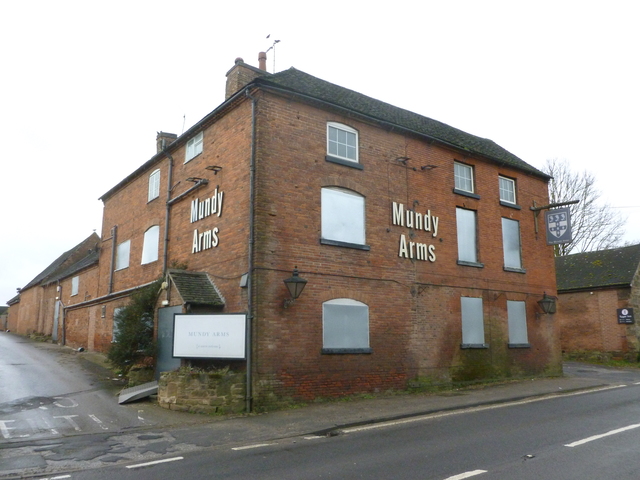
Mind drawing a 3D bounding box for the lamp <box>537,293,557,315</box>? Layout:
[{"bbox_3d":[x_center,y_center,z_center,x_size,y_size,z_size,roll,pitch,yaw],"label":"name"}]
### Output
[{"bbox_3d":[9.052,2.553,20.816,0.450,0.920,0.520,8,-14,-37],"label":"lamp"}]

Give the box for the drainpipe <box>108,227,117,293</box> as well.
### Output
[{"bbox_3d":[-9.271,0.896,23.179,0.140,3.100,0.120,8,-14,-37],"label":"drainpipe"}]

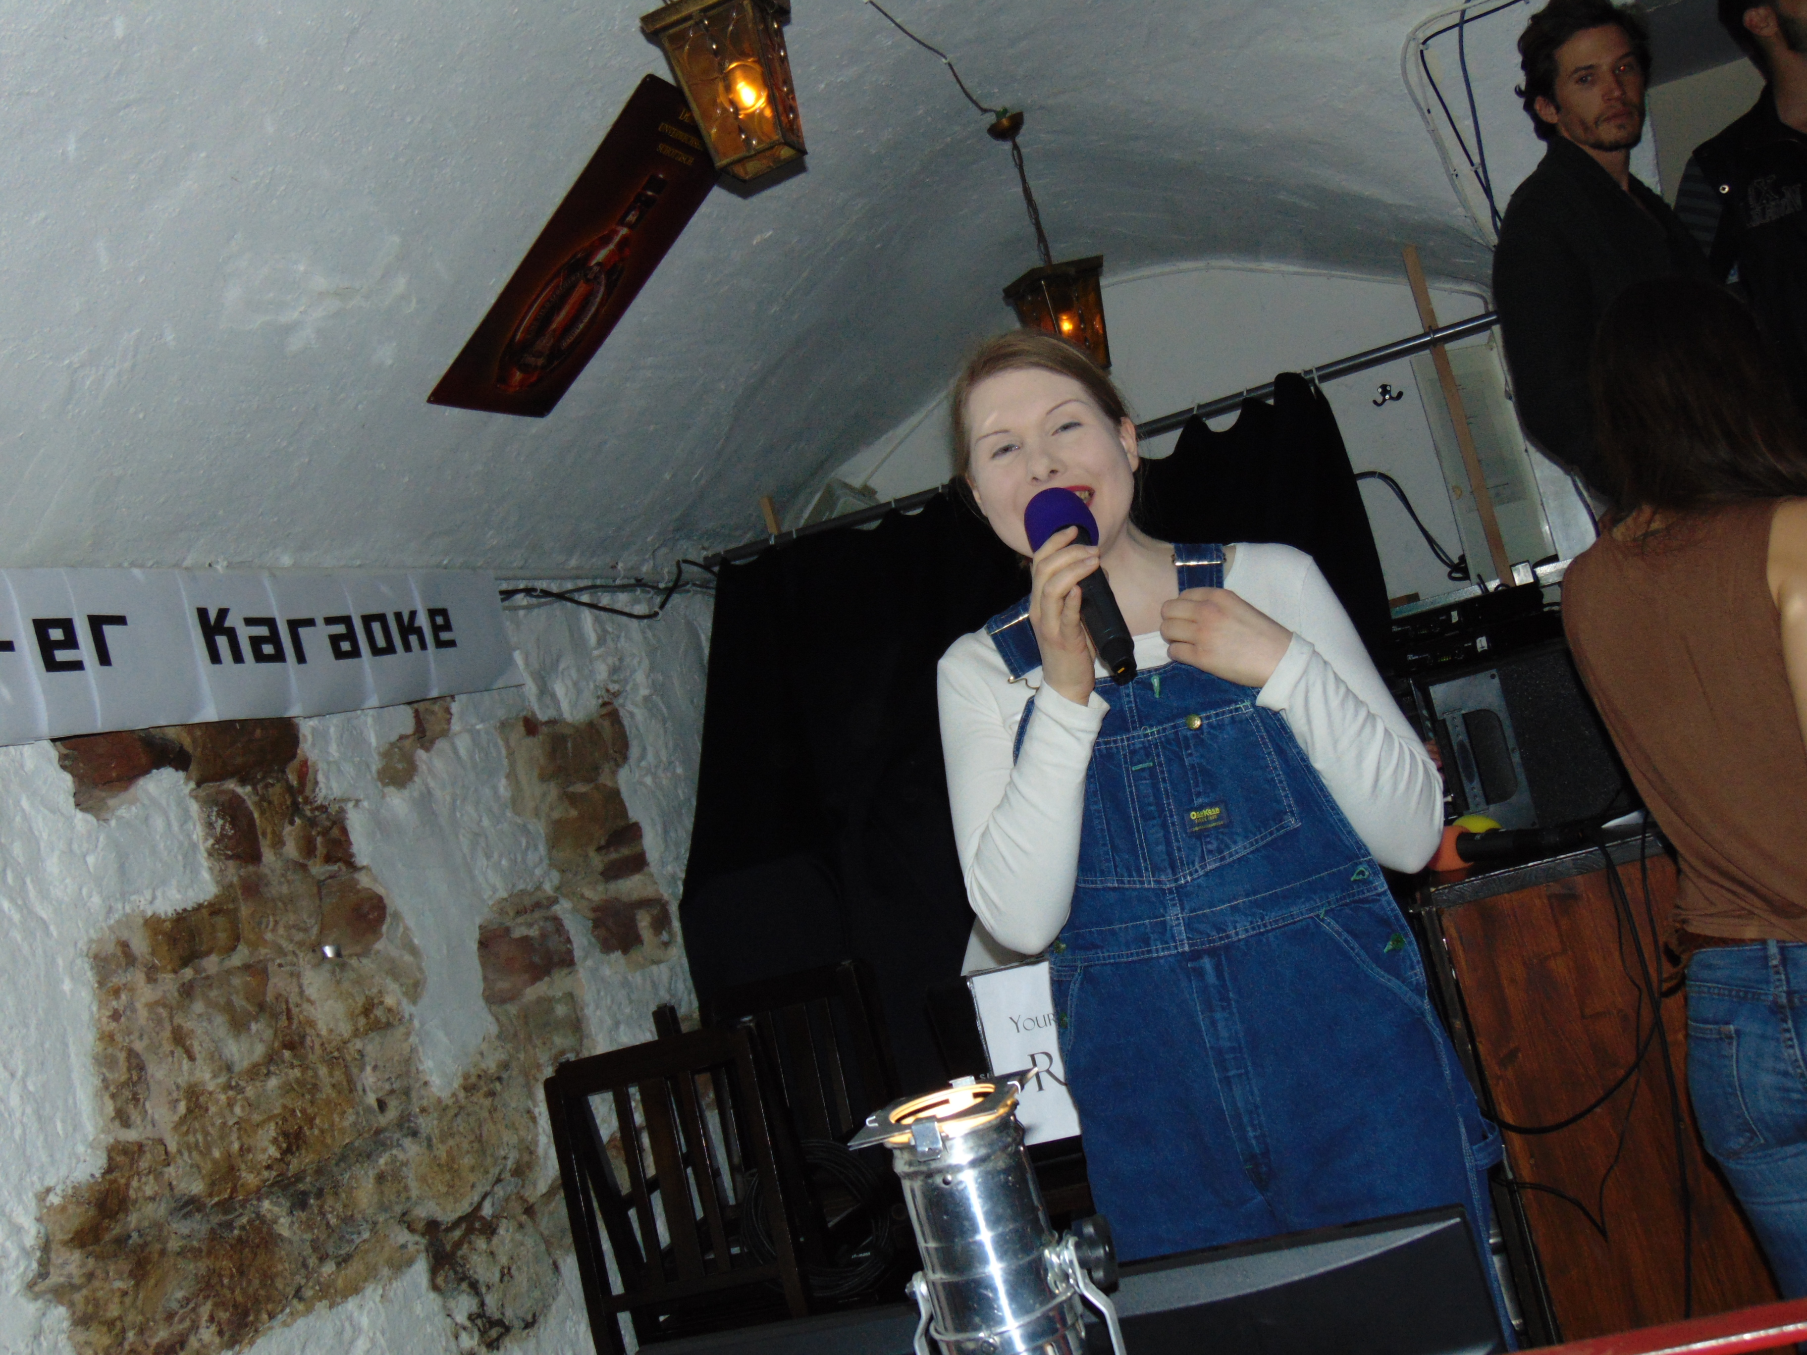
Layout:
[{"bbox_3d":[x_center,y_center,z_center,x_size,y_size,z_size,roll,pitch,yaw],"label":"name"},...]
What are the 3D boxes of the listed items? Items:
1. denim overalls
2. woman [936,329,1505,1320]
[{"bbox_3d":[0.410,0.560,2.100,0.420,1.340,0.300,-16,-4,17],"label":"denim overalls"},{"bbox_3d":[0.385,0.460,2.090,0.470,1.650,0.380,-16,-4,17],"label":"woman"}]

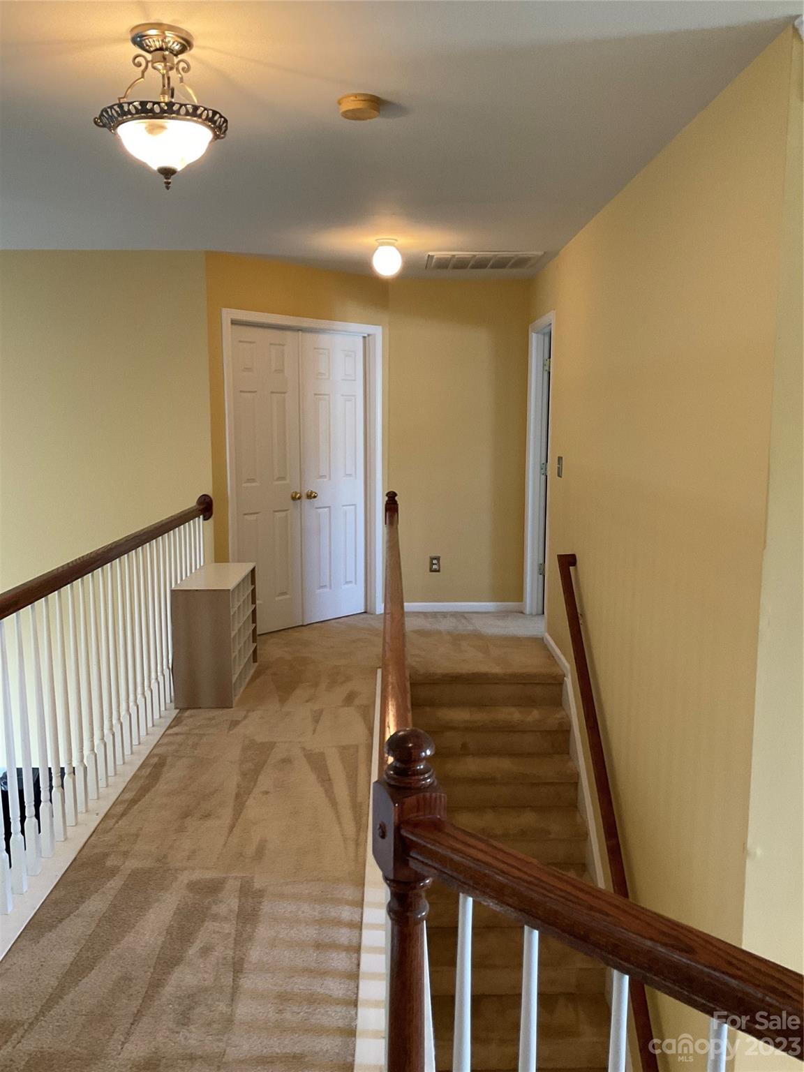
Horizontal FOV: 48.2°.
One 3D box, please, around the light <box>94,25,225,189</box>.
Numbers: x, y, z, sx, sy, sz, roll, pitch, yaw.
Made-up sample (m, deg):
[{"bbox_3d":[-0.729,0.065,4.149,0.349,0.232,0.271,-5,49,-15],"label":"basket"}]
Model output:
[{"bbox_3d":[-0.613,-1.088,2.312,0.335,0.380,0.335,0,8,-1],"label":"light"}]

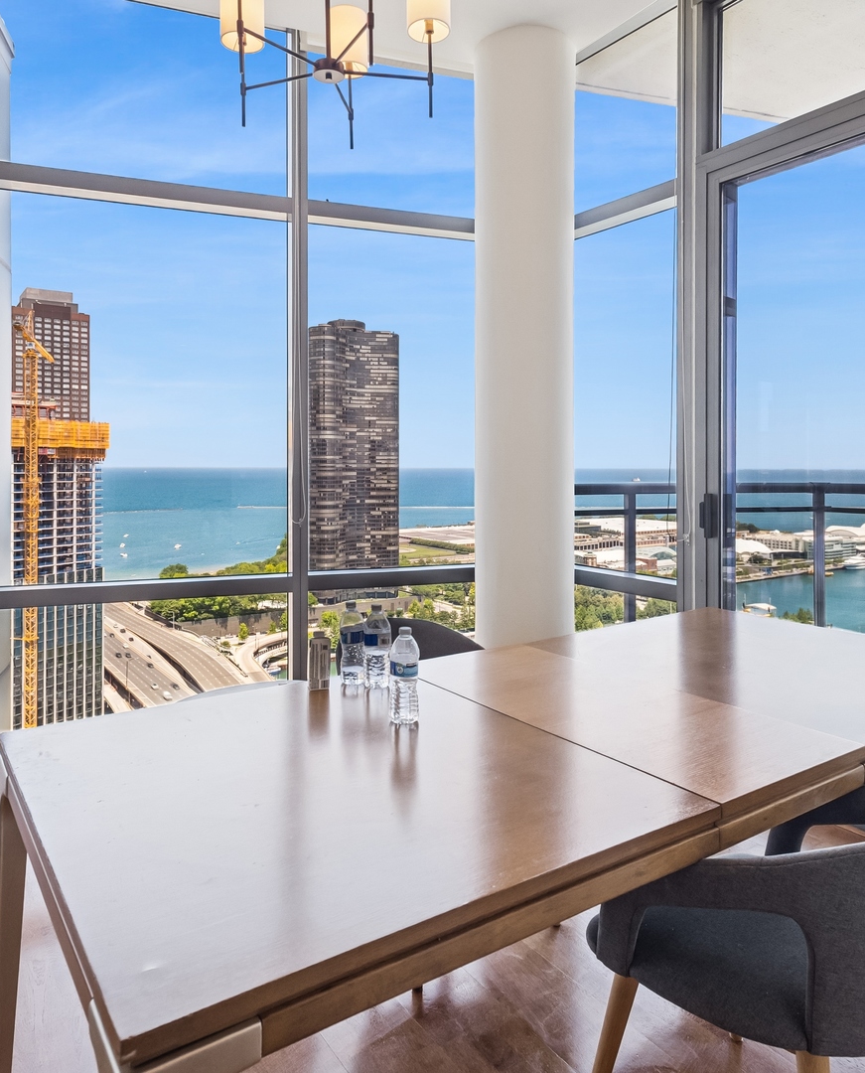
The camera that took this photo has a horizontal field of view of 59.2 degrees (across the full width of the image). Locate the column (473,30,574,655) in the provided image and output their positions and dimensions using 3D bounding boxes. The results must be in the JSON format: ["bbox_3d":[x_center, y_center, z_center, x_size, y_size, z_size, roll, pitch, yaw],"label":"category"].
[{"bbox_3d":[0.471,-0.750,3.870,0.510,3.420,0.510,0,3,0],"label":"column"}]

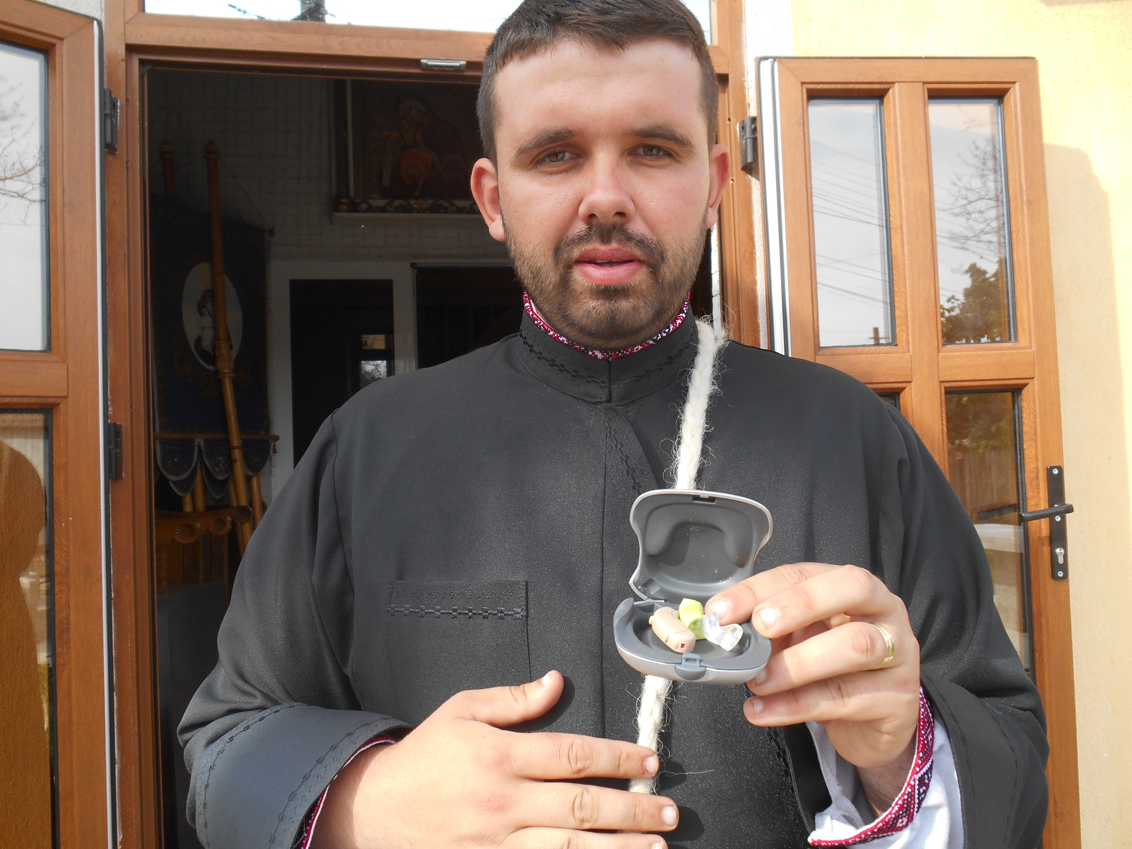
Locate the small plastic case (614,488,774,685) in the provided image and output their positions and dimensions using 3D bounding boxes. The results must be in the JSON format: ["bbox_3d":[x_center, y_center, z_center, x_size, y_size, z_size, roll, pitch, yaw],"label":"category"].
[{"bbox_3d":[0.064,0.079,0.423,0.077,0.068,0.104,5,14,9],"label":"small plastic case"}]

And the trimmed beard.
[{"bbox_3d":[0.027,-0.097,0.577,0.142,0.098,0.092,-3,5,0],"label":"trimmed beard"}]

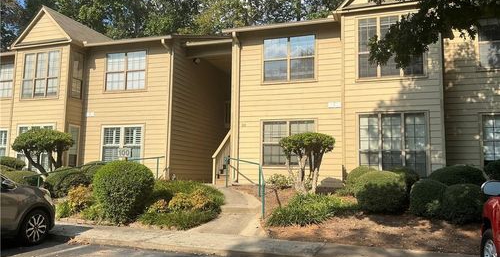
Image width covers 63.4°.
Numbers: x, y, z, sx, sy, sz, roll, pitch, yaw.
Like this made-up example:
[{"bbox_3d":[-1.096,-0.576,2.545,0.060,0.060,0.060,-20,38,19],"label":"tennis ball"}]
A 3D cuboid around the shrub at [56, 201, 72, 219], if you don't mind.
[{"bbox_3d":[-4.895,2.147,10.638,0.450,0.447,0.430,-1,-7,19],"label":"shrub"}]

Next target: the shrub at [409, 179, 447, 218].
[{"bbox_3d":[4.182,1.643,9.500,0.950,0.880,0.950,-1,-7,19],"label":"shrub"}]

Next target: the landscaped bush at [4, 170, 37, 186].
[{"bbox_3d":[-7.588,1.820,13.400,1.330,0.910,1.250,-1,-7,19],"label":"landscaped bush"}]

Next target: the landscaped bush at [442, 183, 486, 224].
[{"bbox_3d":[4.800,1.663,9.050,0.970,0.860,0.960,-1,-7,19],"label":"landscaped bush"}]

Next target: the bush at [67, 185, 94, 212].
[{"bbox_3d":[-4.566,1.910,10.872,0.740,0.721,0.680,-1,-7,19],"label":"bush"}]

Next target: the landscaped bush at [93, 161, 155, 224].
[{"bbox_3d":[-3.159,1.579,10.100,1.500,1.510,1.450,-1,-7,19],"label":"landscaped bush"}]

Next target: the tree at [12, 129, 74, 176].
[{"bbox_3d":[-6.468,0.877,12.660,1.700,1.829,1.600,-1,-7,19],"label":"tree"}]

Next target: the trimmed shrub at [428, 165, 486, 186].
[{"bbox_3d":[4.691,1.281,9.195,1.240,0.898,1.050,-1,-7,19],"label":"trimmed shrub"}]

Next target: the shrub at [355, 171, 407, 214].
[{"bbox_3d":[3.211,1.562,9.950,1.260,1.010,1.200,-1,-7,19],"label":"shrub"}]

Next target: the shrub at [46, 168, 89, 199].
[{"bbox_3d":[-5.957,1.765,13.200,1.480,0.950,1.300,-1,-7,19],"label":"shrub"}]

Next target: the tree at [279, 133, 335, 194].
[{"bbox_3d":[1.428,0.888,10.045,1.420,1.561,1.300,-1,-7,19],"label":"tree"}]

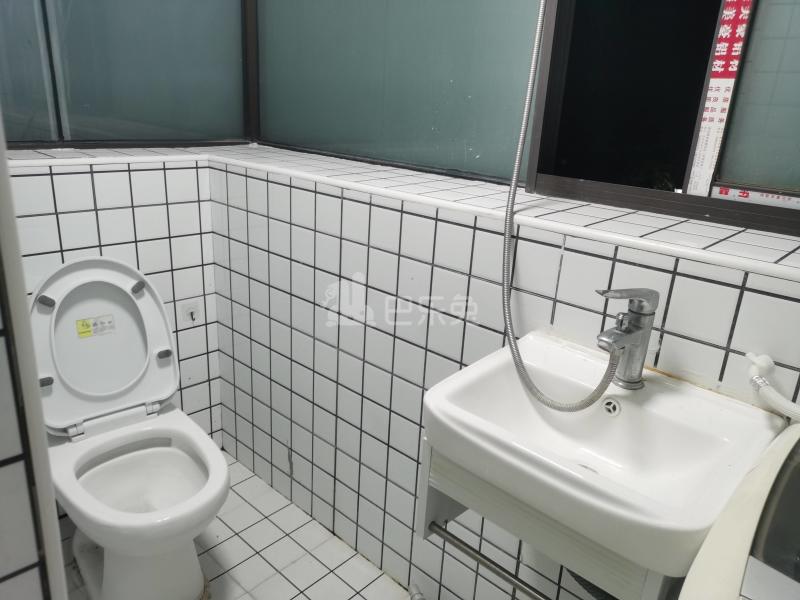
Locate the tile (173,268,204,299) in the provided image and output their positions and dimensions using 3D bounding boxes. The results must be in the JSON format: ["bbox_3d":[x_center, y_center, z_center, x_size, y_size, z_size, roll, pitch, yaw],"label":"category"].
[{"bbox_3d":[-0.664,-0.054,1.953,0.098,0.098,0.009,-14,26,-41],"label":"tile"}]

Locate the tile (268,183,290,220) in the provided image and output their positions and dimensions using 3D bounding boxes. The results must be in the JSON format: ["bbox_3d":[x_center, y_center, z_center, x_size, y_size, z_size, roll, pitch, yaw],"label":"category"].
[{"bbox_3d":[-0.323,-0.265,1.693,0.097,0.097,0.010,19,25,39],"label":"tile"}]

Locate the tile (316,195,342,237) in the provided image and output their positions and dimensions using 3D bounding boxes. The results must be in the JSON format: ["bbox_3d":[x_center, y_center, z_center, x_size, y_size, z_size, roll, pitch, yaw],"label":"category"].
[{"bbox_3d":[-0.177,-0.214,1.567,0.097,0.097,0.010,19,25,39],"label":"tile"}]

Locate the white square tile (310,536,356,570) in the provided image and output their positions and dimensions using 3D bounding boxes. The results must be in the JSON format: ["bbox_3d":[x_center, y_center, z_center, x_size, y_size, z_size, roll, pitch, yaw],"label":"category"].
[{"bbox_3d":[-0.185,0.718,1.758,0.098,0.009,0.098,19,25,39],"label":"white square tile"}]

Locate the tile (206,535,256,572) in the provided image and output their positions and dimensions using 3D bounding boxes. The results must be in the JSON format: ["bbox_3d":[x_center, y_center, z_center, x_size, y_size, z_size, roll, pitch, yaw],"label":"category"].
[{"bbox_3d":[-0.470,0.711,1.751,0.097,0.010,0.097,20,27,39],"label":"tile"}]

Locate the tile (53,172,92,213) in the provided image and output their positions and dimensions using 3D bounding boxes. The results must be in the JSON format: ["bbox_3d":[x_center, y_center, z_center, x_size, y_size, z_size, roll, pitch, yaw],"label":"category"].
[{"bbox_3d":[-0.867,-0.285,1.658,0.097,0.097,0.010,-14,26,-41],"label":"tile"}]

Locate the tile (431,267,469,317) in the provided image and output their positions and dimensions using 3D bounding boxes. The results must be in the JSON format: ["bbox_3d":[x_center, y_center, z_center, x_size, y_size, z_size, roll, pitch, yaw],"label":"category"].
[{"bbox_3d":[0.110,-0.017,1.353,0.097,0.097,0.010,19,25,39],"label":"tile"}]

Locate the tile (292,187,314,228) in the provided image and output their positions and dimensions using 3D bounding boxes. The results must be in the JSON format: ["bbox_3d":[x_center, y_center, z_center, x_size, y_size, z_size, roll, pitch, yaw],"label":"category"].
[{"bbox_3d":[-0.250,-0.239,1.630,0.097,0.097,0.010,19,25,39],"label":"tile"}]

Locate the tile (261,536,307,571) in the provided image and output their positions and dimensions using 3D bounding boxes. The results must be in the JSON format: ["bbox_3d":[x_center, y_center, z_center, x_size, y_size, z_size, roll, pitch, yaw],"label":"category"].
[{"bbox_3d":[-0.328,0.715,1.757,0.097,0.010,0.097,19,25,39],"label":"tile"}]

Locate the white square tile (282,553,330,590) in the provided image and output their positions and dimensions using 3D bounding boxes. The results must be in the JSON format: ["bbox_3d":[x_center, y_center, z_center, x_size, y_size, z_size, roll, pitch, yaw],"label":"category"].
[{"bbox_3d":[-0.256,0.741,1.694,0.097,0.010,0.097,20,27,39],"label":"white square tile"}]

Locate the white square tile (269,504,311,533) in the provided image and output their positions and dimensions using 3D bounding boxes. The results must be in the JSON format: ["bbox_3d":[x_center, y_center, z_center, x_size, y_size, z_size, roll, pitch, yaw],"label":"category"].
[{"bbox_3d":[-0.333,0.665,1.889,0.097,0.010,0.097,20,27,39],"label":"white square tile"}]

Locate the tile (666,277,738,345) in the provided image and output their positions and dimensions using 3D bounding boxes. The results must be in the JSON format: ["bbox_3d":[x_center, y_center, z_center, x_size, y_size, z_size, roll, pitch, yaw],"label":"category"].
[{"bbox_3d":[0.482,0.017,1.000,0.098,0.098,0.010,19,25,39],"label":"tile"}]

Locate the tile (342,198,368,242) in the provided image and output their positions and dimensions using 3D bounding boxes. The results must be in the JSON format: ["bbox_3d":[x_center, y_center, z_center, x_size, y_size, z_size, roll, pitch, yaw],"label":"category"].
[{"bbox_3d":[-0.104,-0.189,1.511,0.098,0.098,0.009,19,25,39],"label":"tile"}]

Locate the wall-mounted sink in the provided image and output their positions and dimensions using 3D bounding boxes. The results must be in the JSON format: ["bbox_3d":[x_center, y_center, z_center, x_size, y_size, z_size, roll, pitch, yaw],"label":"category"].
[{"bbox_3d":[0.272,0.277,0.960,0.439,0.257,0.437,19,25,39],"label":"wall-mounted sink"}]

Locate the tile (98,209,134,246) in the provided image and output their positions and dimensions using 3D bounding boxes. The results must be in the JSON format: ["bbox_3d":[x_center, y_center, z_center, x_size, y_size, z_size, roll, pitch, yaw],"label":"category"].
[{"bbox_3d":[-0.800,-0.208,1.757,0.097,0.097,0.010,-14,26,-41],"label":"tile"}]

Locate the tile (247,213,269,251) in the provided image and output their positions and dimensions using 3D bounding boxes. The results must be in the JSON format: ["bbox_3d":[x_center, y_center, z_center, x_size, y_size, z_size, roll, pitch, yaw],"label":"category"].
[{"bbox_3d":[-0.404,-0.199,1.796,0.097,0.097,0.010,19,25,39],"label":"tile"}]

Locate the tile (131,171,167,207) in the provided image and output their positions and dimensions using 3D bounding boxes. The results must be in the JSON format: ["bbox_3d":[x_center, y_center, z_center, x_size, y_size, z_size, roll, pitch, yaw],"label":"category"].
[{"bbox_3d":[-0.717,-0.319,1.785,0.097,0.097,0.010,-14,25,-41],"label":"tile"}]

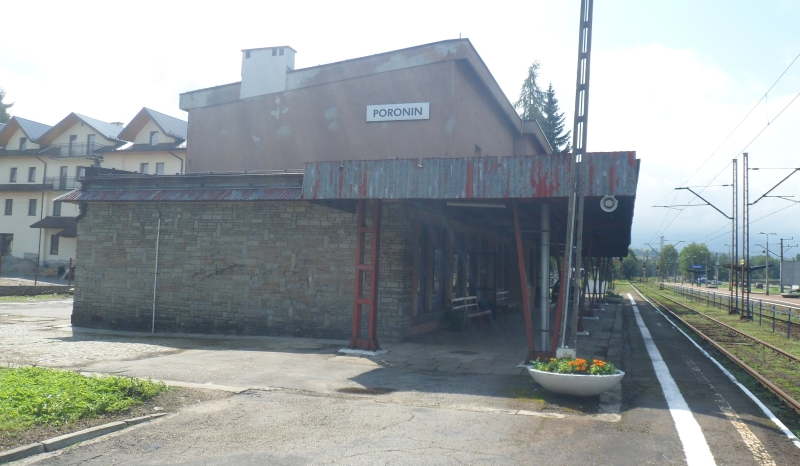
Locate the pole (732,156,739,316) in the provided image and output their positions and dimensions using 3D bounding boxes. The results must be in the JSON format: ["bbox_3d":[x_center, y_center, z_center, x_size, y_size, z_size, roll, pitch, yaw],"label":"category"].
[{"bbox_3d":[18.447,0.201,34.349,0.390,8.500,0.300,1,-4,20],"label":"pole"}]

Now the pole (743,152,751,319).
[{"bbox_3d":[17.273,0.153,31.159,0.400,8.400,0.300,1,-4,20],"label":"pole"}]

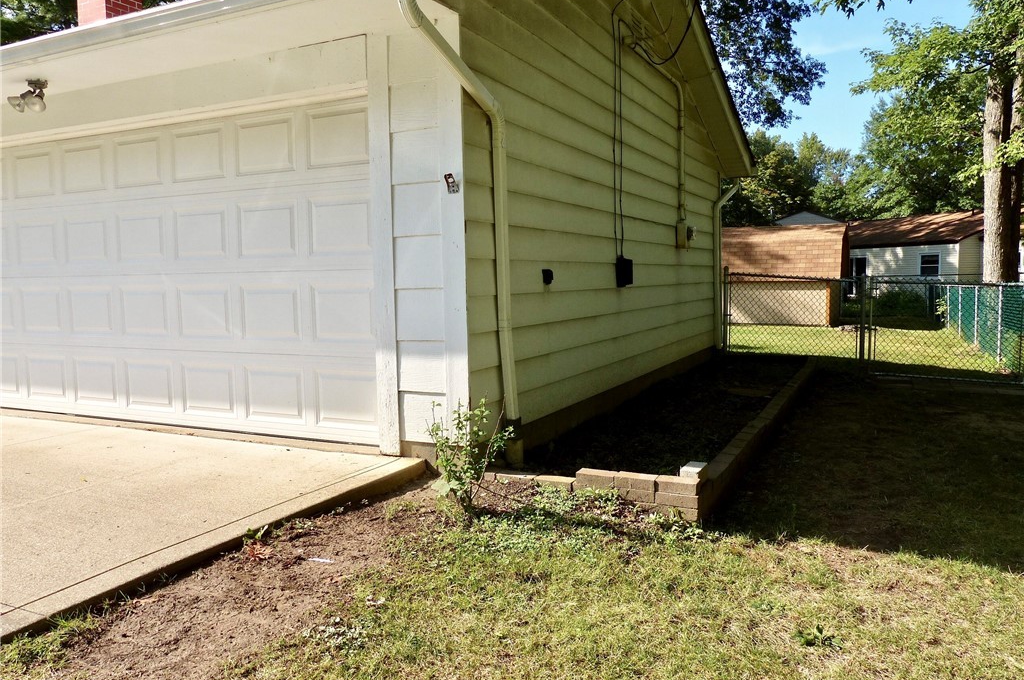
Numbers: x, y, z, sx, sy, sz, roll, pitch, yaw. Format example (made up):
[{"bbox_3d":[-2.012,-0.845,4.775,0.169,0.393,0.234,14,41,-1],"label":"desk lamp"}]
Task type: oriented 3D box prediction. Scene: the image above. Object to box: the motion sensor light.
[{"bbox_3d":[-3.246,-1.641,4.963,0.240,0.190,0.190,2,5,27],"label":"motion sensor light"}]

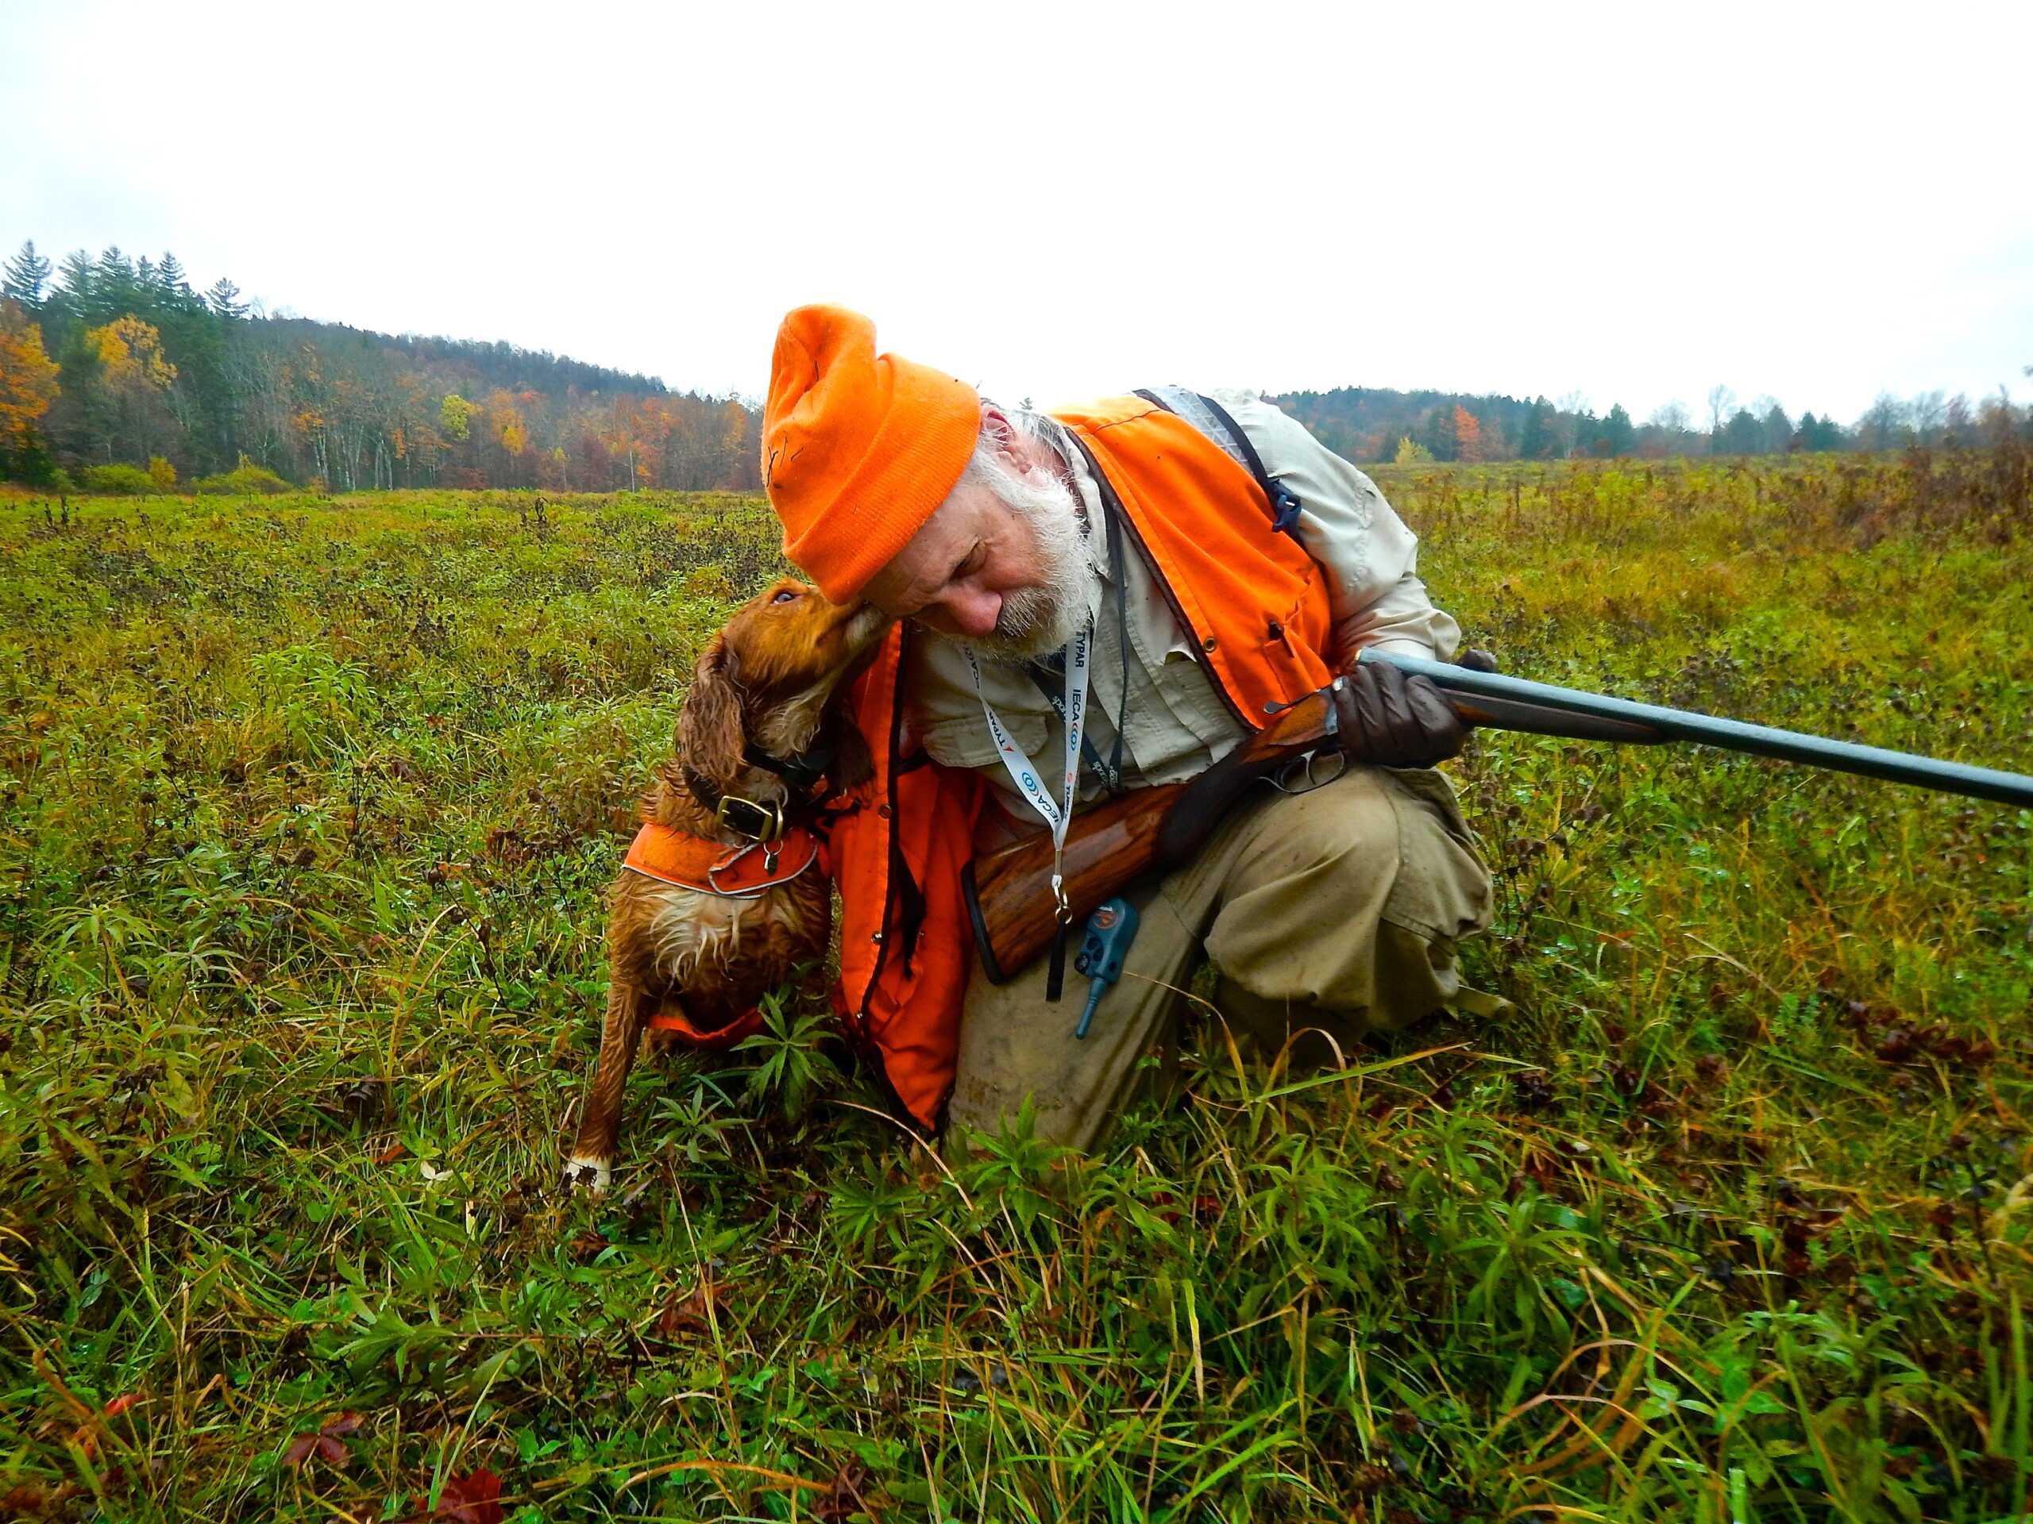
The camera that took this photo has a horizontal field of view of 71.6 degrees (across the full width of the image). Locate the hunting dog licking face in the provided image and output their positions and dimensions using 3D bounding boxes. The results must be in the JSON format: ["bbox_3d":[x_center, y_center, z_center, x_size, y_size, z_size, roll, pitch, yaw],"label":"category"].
[{"bbox_3d":[-0.284,0.078,1.588,0.310,0.570,0.580,-1,12,0],"label":"hunting dog licking face"}]

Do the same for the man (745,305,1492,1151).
[{"bbox_3d":[0.134,-0.068,1.600,0.760,0.840,0.740,0,12,3],"label":"man"}]

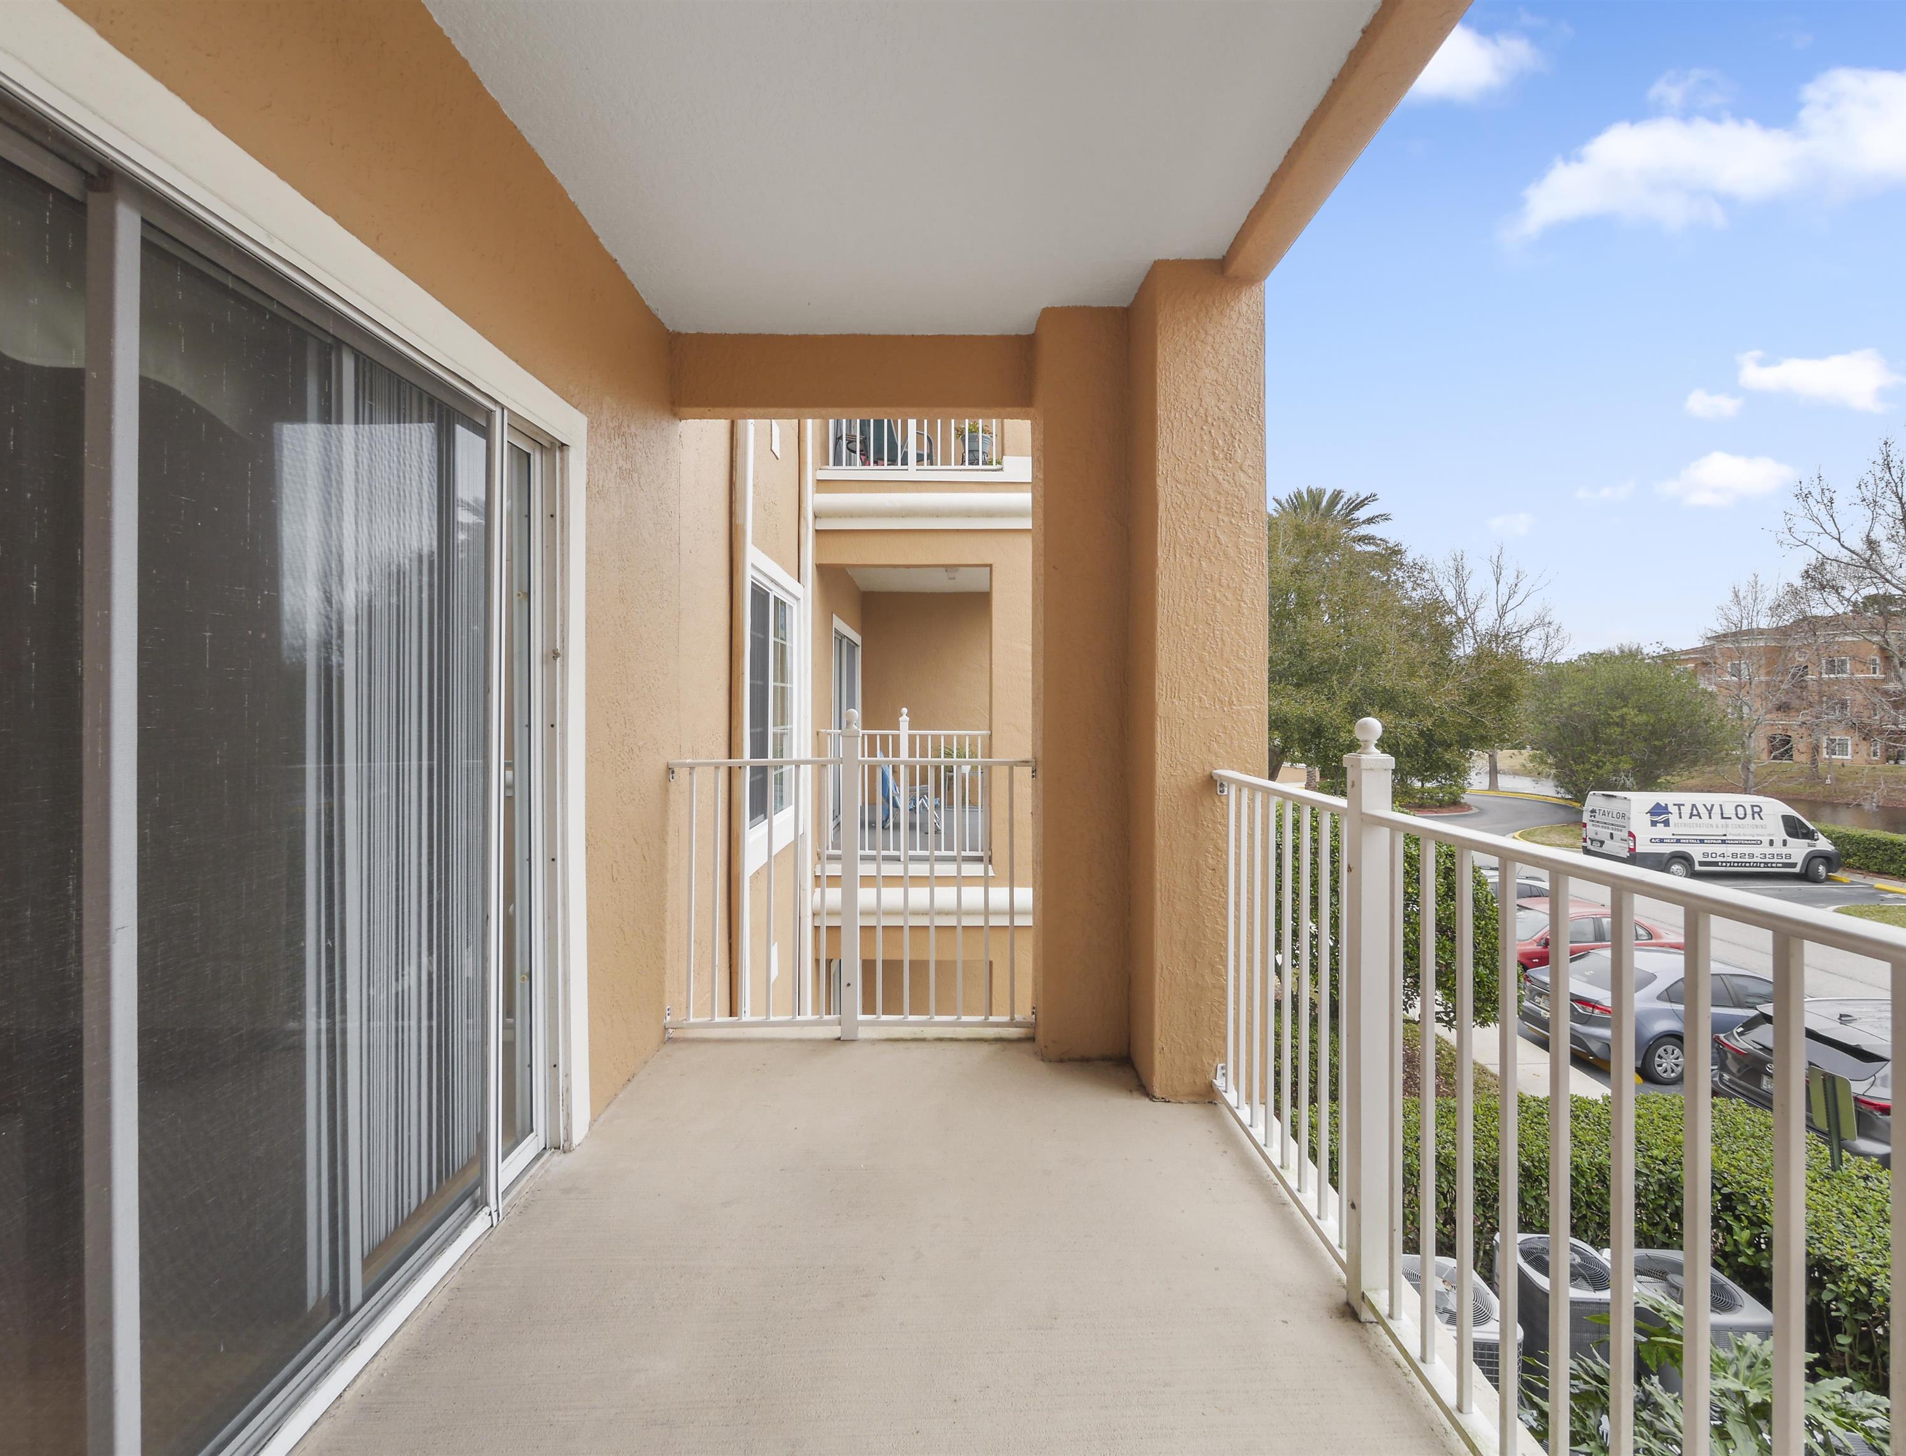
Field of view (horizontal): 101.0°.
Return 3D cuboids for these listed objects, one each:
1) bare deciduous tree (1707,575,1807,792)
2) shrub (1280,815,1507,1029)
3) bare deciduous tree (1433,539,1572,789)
[{"bbox_3d":[34.000,-1.000,33.500,3.800,11.000,3.800,0,1,0],"label":"bare deciduous tree"},{"bbox_3d":[6.100,2.750,10.800,2.600,3.300,2.600,0,1,0],"label":"shrub"},{"bbox_3d":[33.400,-3.700,48.000,6.800,15.000,6.800,0,1,0],"label":"bare deciduous tree"}]

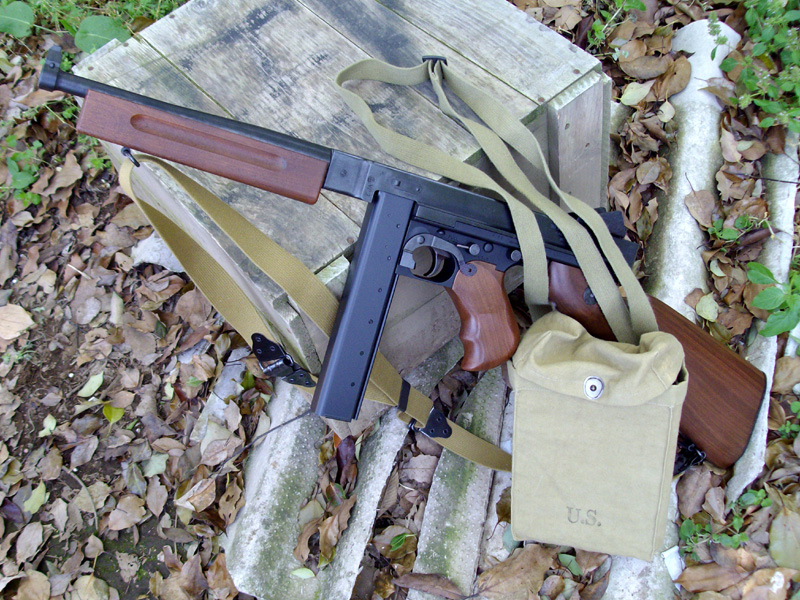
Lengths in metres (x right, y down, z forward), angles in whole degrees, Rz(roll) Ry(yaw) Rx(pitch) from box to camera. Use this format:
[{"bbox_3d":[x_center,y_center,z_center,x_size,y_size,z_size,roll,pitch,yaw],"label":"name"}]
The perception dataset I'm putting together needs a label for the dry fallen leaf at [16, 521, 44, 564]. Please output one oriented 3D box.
[{"bbox_3d":[-0.450,0.294,1.009,0.033,0.011,0.053,2,53,11],"label":"dry fallen leaf"}]

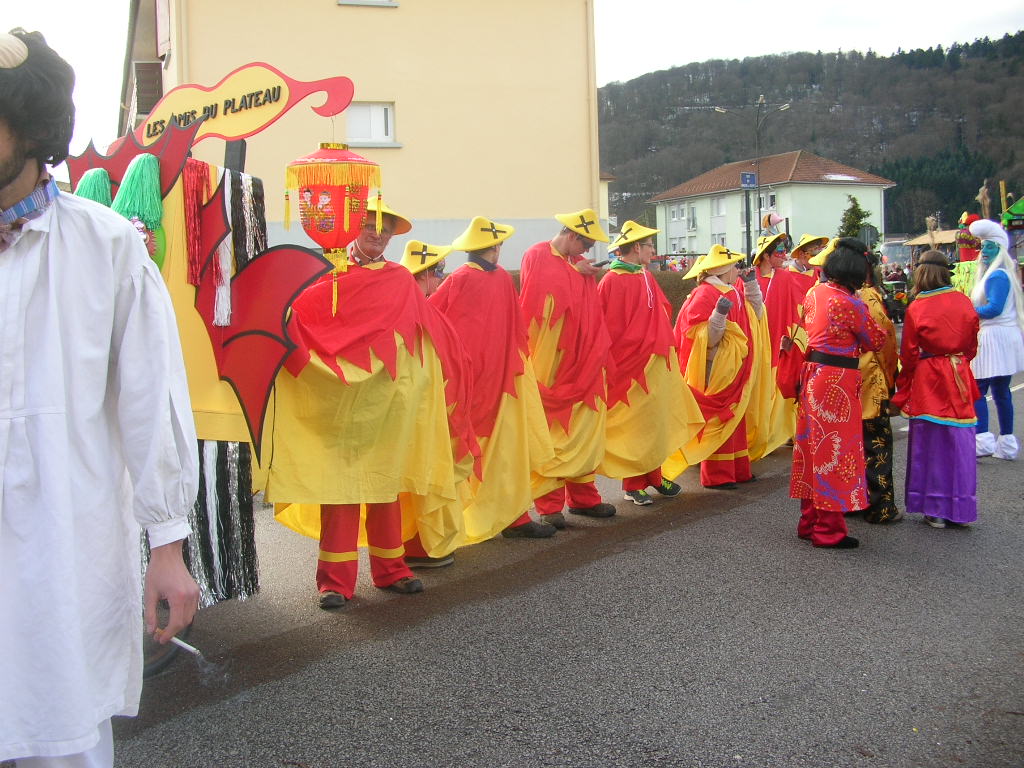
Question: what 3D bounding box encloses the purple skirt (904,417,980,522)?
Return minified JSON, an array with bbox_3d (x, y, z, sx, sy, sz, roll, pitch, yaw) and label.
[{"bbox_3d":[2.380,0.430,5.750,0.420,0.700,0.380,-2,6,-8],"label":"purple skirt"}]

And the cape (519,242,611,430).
[{"bbox_3d":[0.309,-0.286,6.100,0.520,1.080,0.580,2,7,30],"label":"cape"}]

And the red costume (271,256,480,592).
[{"bbox_3d":[-0.670,0.193,4.770,0.880,1.500,0.600,-3,6,-14],"label":"red costume"}]

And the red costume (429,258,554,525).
[{"bbox_3d":[-0.120,0.096,5.759,0.550,1.470,0.620,-6,7,-36],"label":"red costume"}]

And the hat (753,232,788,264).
[{"bbox_3d":[2.036,-1.139,8.362,0.360,0.140,0.360,-39,-10,-8],"label":"hat"}]

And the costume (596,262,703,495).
[{"bbox_3d":[0.908,-0.023,6.790,0.660,1.450,0.600,-1,6,9],"label":"costume"}]

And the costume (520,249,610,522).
[{"bbox_3d":[0.312,-0.039,6.160,0.520,1.610,0.580,2,7,30],"label":"costume"}]

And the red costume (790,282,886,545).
[{"bbox_3d":[1.719,0.126,5.452,0.520,1.380,0.380,2,7,30],"label":"red costume"}]

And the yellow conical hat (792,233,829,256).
[{"bbox_3d":[2.559,-1.238,8.972,0.360,0.140,0.360,-17,-19,-6],"label":"yellow conical hat"}]

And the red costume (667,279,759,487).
[{"bbox_3d":[1.323,-0.023,6.800,0.570,1.360,0.620,2,8,31],"label":"red costume"}]

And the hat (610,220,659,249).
[{"bbox_3d":[0.759,-0.954,6.520,0.350,0.140,0.350,-20,6,-9],"label":"hat"}]

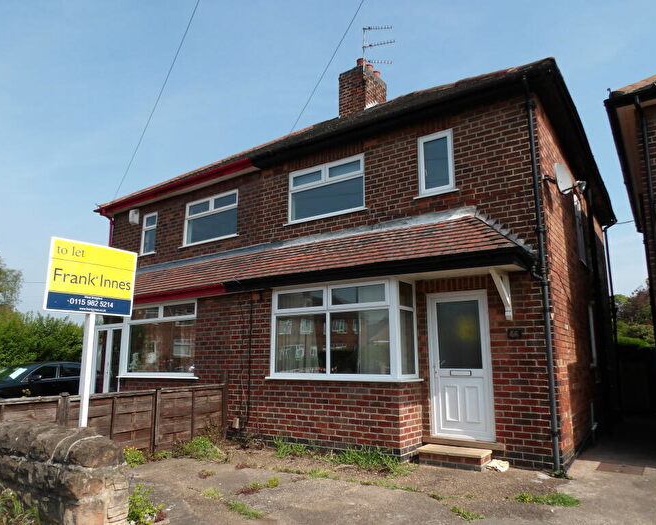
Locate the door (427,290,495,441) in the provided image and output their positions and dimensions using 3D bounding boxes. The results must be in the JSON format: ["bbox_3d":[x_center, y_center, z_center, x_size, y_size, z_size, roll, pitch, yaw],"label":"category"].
[{"bbox_3d":[1.835,1.401,6.765,0.885,2.000,0.100,-8,-14,34],"label":"door"}]

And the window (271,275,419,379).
[{"bbox_3d":[0.203,1.065,7.411,2.220,1.390,0.660,-8,-14,34],"label":"window"}]

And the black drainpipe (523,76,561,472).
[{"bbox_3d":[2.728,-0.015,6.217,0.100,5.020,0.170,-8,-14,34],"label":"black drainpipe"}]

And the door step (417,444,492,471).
[{"bbox_3d":[1.639,2.535,6.308,0.875,0.190,0.480,-8,-14,34],"label":"door step"}]

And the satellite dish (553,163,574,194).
[{"bbox_3d":[3.118,-1.112,6.426,0.490,0.460,0.140,9,-15,-39],"label":"satellite dish"}]

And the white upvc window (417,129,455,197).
[{"bbox_3d":[1.651,-1.492,7.355,0.564,0.972,0.120,-8,-14,34],"label":"white upvc window"}]

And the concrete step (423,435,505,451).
[{"bbox_3d":[1.833,2.437,6.563,1.130,0.080,0.200,-8,-14,34],"label":"concrete step"}]

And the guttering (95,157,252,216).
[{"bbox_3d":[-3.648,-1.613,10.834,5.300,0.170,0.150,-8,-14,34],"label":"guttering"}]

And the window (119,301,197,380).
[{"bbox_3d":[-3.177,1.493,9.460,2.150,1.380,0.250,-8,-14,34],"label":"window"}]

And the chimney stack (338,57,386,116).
[{"bbox_3d":[0.937,-4.475,12.849,0.743,1.690,1.150,-8,-14,34],"label":"chimney stack"}]

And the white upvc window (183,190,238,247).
[{"bbox_3d":[-2.438,-0.892,10.134,1.597,0.977,0.120,-8,-14,34],"label":"white upvc window"}]

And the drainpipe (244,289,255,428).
[{"bbox_3d":[-1.291,1.575,8.024,0.075,2.250,0.075,-8,-14,34],"label":"drainpipe"}]

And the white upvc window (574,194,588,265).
[{"bbox_3d":[4.803,-0.580,9.217,0.090,1.180,0.950,-8,-14,34],"label":"white upvc window"}]

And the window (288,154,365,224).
[{"bbox_3d":[-0.051,-1.284,8.645,1.640,1.000,0.090,-8,-14,34],"label":"window"}]

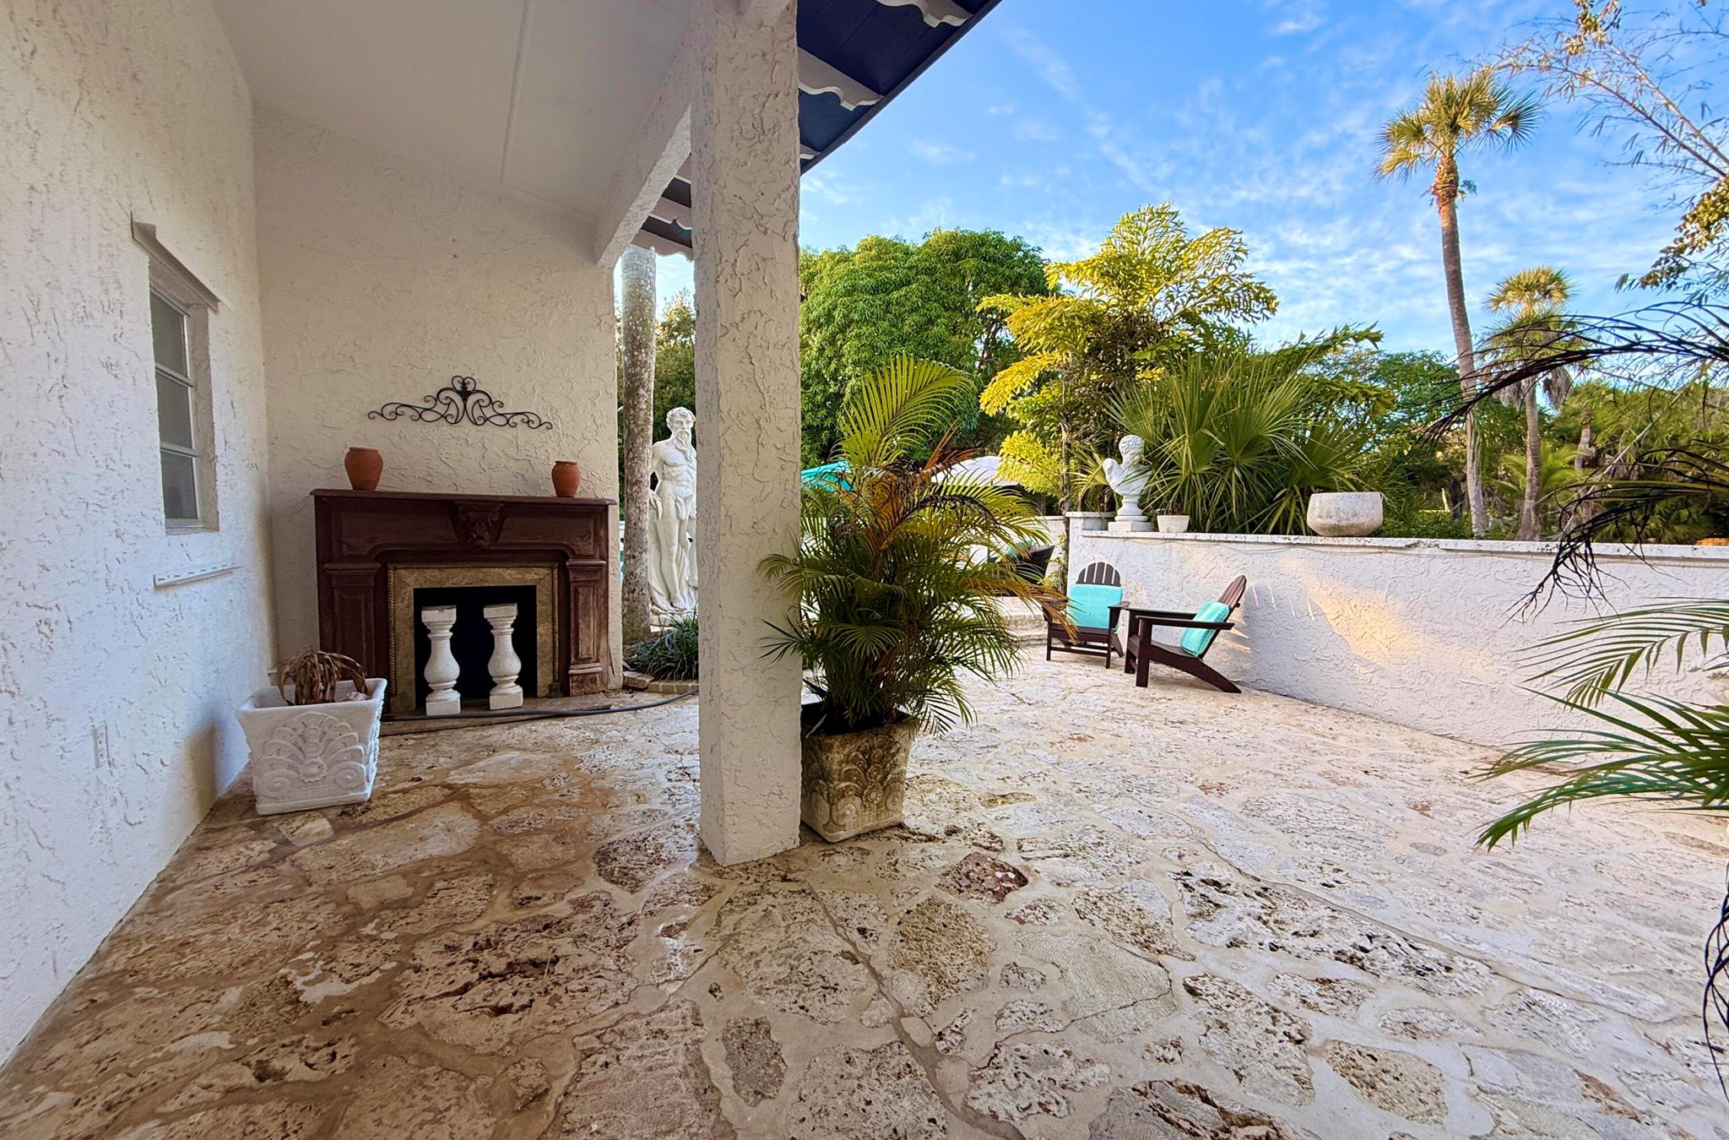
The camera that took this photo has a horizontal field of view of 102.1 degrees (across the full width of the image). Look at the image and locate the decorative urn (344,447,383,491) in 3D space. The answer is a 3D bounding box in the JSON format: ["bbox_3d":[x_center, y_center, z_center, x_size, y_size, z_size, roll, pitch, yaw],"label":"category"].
[{"bbox_3d":[-2.971,-0.601,4.145,0.188,0.260,0.188,-2,4,-31],"label":"decorative urn"}]

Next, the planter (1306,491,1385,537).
[{"bbox_3d":[3.325,-0.388,4.841,0.460,0.290,0.460,-1,4,-19],"label":"planter"}]

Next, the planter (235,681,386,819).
[{"bbox_3d":[-2.412,0.772,3.098,0.440,0.450,0.440,-1,4,-26],"label":"planter"}]

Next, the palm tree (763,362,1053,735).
[{"bbox_3d":[0.142,-0.114,2.847,1.150,1.500,1.080,0,4,0],"label":"palm tree"}]

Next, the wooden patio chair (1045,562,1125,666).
[{"bbox_3d":[2.142,0.391,6.587,0.720,0.890,0.800,3,4,34],"label":"wooden patio chair"}]

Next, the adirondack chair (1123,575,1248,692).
[{"bbox_3d":[2.535,0.460,5.579,0.800,0.890,0.720,1,4,14],"label":"adirondack chair"}]

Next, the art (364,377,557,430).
[{"bbox_3d":[-2.589,-1.086,4.544,1.030,0.340,0.030,-2,4,-33],"label":"art"}]

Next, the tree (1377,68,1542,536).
[{"bbox_3d":[13.614,-6.011,16.000,2.900,10.795,2.900,3,5,41],"label":"tree"}]

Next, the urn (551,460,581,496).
[{"bbox_3d":[-2.014,-0.617,4.730,0.188,0.260,0.188,-2,4,-31],"label":"urn"}]

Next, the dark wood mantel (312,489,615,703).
[{"bbox_3d":[-2.471,0.206,4.511,1.630,1.320,0.360,-2,4,-33],"label":"dark wood mantel"}]

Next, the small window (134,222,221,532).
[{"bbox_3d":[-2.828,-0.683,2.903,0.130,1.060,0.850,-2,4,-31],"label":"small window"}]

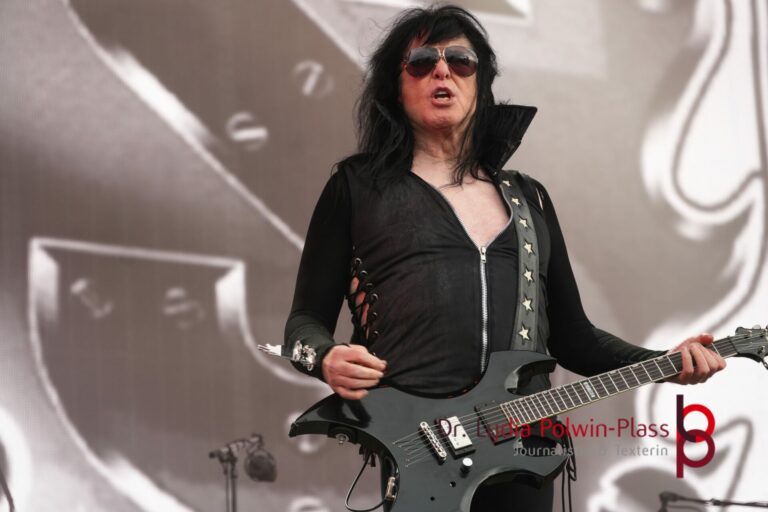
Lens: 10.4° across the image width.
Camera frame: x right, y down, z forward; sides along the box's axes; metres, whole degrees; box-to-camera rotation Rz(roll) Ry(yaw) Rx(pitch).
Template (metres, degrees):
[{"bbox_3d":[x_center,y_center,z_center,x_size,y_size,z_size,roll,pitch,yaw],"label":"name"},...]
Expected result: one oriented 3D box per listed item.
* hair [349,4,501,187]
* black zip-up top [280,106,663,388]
[{"bbox_3d":[0.080,-0.315,8.300,0.280,0.350,0.260,1,-8,-8],"label":"hair"},{"bbox_3d":[0.172,-0.001,8.220,0.700,0.590,0.380,4,-9,-25],"label":"black zip-up top"}]

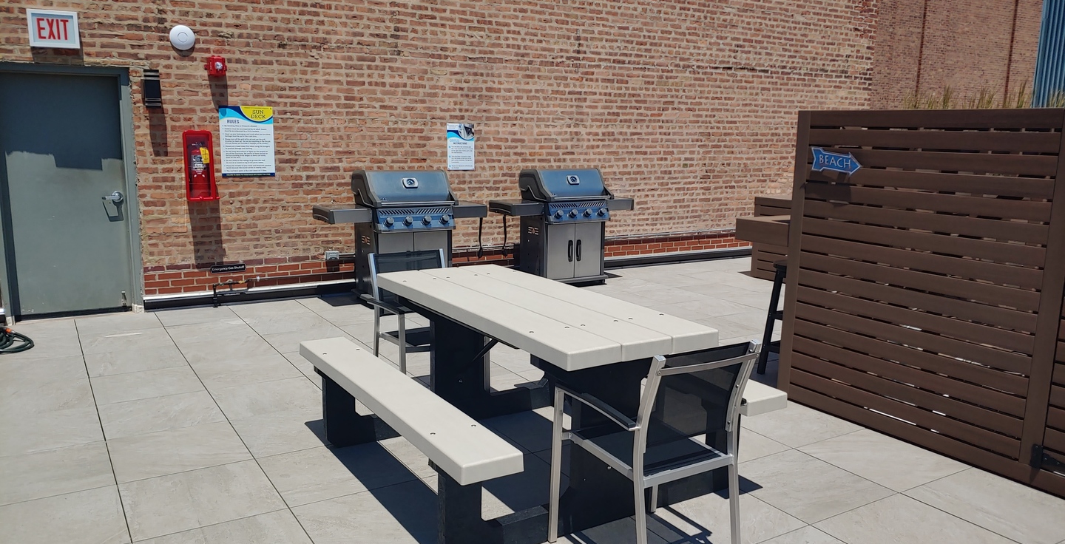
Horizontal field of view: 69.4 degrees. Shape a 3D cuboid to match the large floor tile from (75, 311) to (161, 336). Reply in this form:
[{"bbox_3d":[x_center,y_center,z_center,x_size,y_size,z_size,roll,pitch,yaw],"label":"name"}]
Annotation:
[{"bbox_3d":[-3.404,0.437,6.332,0.605,0.020,0.605,-5,11,-34],"label":"large floor tile"}]

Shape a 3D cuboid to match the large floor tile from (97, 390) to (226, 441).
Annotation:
[{"bbox_3d":[-2.135,0.823,4.428,0.605,0.020,0.605,-5,11,-32],"label":"large floor tile"}]

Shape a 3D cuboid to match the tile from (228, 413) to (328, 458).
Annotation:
[{"bbox_3d":[-1.250,0.850,4.136,0.605,0.020,0.605,-4,11,-33],"label":"tile"}]

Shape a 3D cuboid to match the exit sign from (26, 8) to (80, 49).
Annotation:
[{"bbox_3d":[-3.710,-1.877,5.959,0.335,0.278,0.100,-4,11,-31],"label":"exit sign"}]

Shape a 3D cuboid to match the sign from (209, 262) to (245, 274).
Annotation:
[{"bbox_3d":[-2.739,-0.028,6.926,0.292,0.074,0.010,-4,11,-31],"label":"sign"}]

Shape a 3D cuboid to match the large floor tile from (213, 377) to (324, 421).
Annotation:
[{"bbox_3d":[-1.580,0.767,4.657,0.600,0.024,0.600,-4,11,-33],"label":"large floor tile"}]

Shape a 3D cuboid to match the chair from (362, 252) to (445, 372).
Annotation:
[{"bbox_3d":[-0.636,0.354,4.587,0.560,0.870,0.620,-5,11,-32],"label":"chair"}]

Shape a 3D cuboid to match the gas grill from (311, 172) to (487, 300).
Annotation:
[{"bbox_3d":[-1.242,-0.359,7.443,1.470,1.210,0.660,-5,11,-32],"label":"gas grill"}]

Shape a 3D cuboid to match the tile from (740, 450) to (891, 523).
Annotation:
[{"bbox_3d":[1.257,0.997,3.604,0.605,0.020,0.605,-4,11,-31],"label":"tile"}]

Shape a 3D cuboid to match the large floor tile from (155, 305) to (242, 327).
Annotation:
[{"bbox_3d":[-2.868,0.391,6.602,0.600,0.024,0.600,-4,11,-33],"label":"large floor tile"}]

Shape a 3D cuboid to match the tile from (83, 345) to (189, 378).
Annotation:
[{"bbox_3d":[-2.738,0.624,5.317,0.600,0.024,0.600,-4,11,-33],"label":"tile"}]

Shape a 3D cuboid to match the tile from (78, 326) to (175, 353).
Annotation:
[{"bbox_3d":[-3.070,0.529,5.823,0.605,0.020,0.605,-5,11,-34],"label":"tile"}]

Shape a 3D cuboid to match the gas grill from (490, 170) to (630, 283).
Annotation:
[{"bbox_3d":[0.329,-0.501,8.362,1.470,1.210,0.660,-5,11,-32],"label":"gas grill"}]

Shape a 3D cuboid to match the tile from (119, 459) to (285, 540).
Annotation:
[{"bbox_3d":[-1.483,1.015,3.446,0.605,0.020,0.605,-5,11,-32],"label":"tile"}]

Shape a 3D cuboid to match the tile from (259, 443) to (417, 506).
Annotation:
[{"bbox_3d":[-0.937,0.953,3.683,0.600,0.024,0.600,-4,11,-33],"label":"tile"}]

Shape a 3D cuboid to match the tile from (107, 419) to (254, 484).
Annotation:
[{"bbox_3d":[-1.772,0.903,3.858,0.600,0.024,0.600,-4,11,-33],"label":"tile"}]

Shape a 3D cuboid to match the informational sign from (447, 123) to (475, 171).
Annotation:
[{"bbox_3d":[-0.742,-1.303,8.020,0.310,0.465,0.015,-5,11,-32],"label":"informational sign"}]

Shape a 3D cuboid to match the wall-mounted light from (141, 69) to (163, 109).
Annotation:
[{"bbox_3d":[-3.192,-1.540,6.457,0.122,0.310,0.130,-5,11,-32],"label":"wall-mounted light"}]

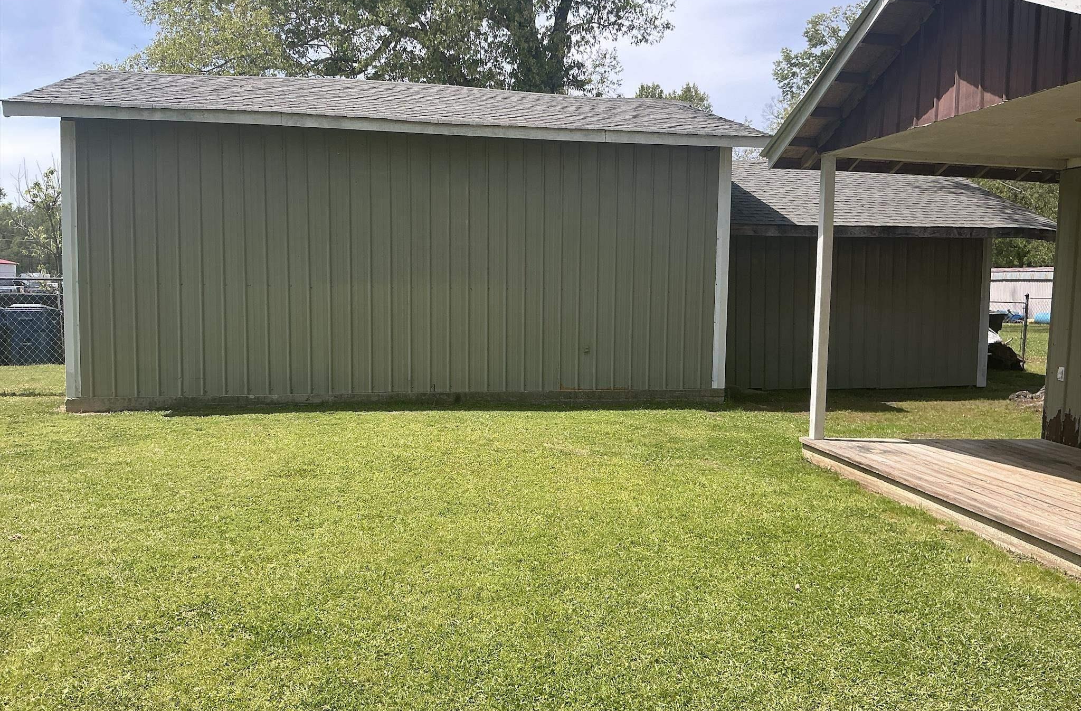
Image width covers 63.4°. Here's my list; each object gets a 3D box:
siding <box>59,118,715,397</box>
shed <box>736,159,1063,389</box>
[{"bbox_3d":[-1.368,-1.047,10.268,7.470,3.020,0.120,0,4,-14],"label":"siding"},{"bbox_3d":[4.577,-1.497,15.040,5.700,3.600,4.850,0,4,-11],"label":"shed"}]

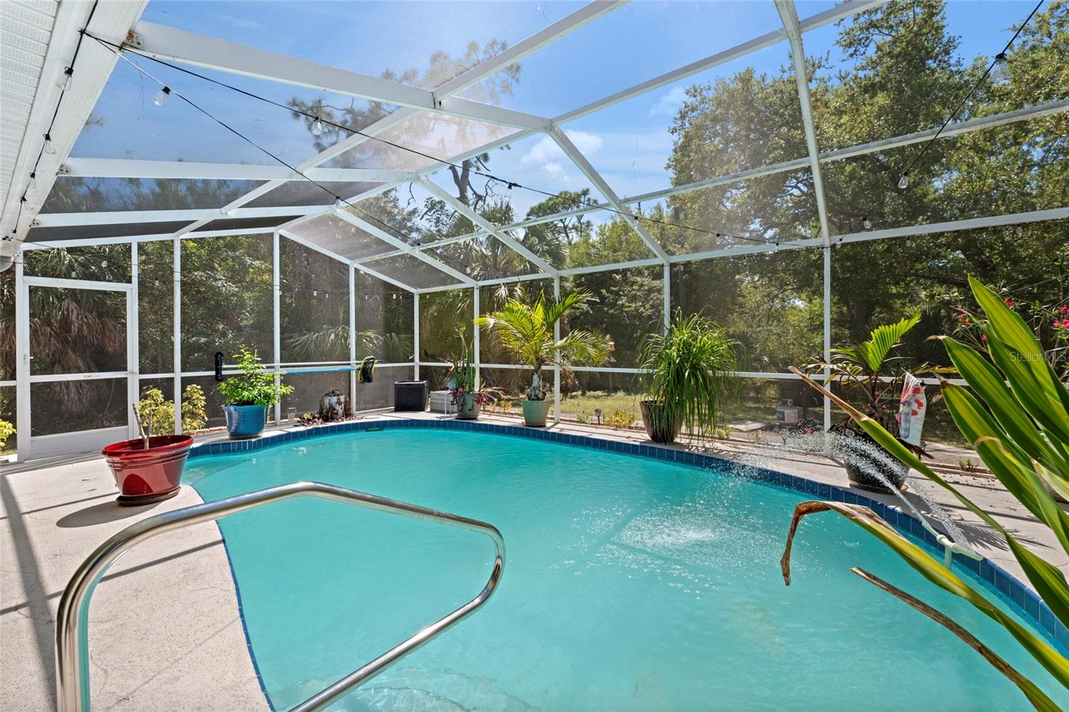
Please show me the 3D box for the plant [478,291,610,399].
[{"bbox_3d":[0.130,-0.164,6.648,2.100,1.750,1.750,0,1,0],"label":"plant"}]

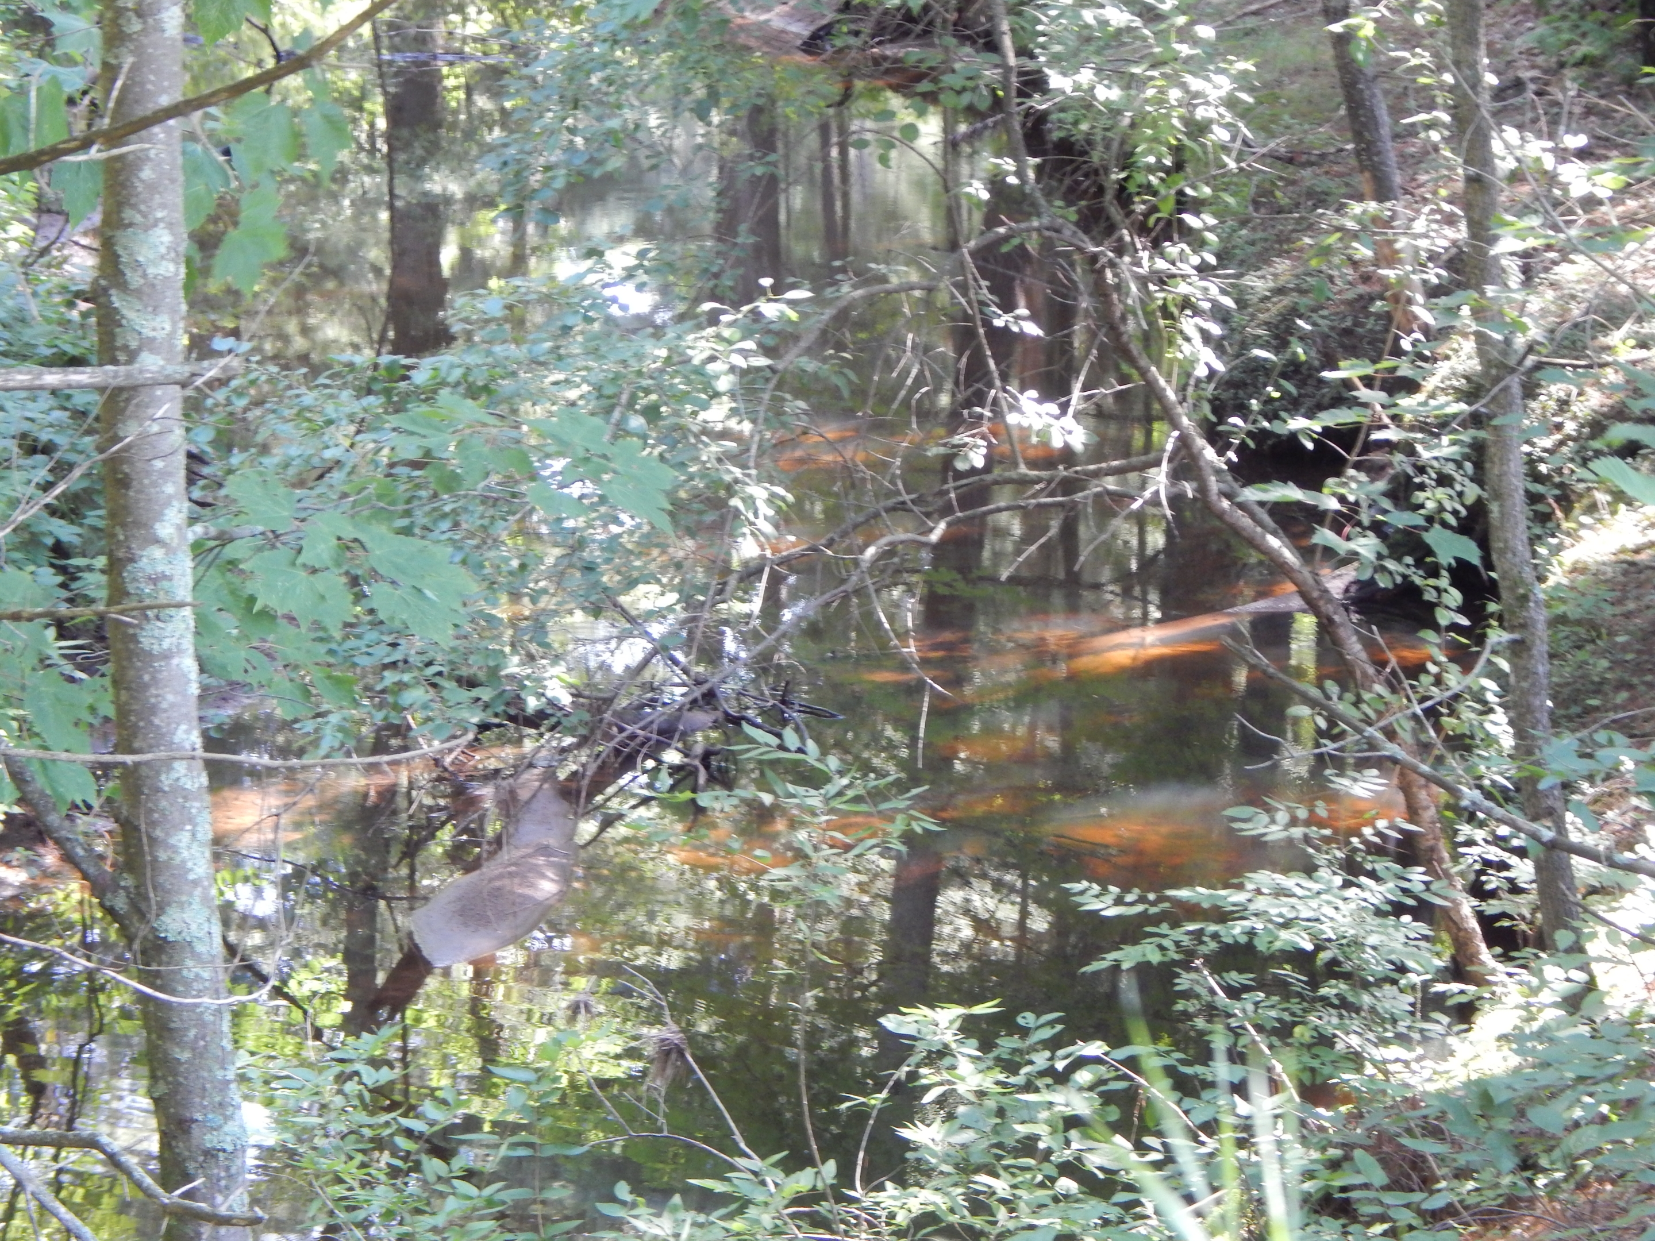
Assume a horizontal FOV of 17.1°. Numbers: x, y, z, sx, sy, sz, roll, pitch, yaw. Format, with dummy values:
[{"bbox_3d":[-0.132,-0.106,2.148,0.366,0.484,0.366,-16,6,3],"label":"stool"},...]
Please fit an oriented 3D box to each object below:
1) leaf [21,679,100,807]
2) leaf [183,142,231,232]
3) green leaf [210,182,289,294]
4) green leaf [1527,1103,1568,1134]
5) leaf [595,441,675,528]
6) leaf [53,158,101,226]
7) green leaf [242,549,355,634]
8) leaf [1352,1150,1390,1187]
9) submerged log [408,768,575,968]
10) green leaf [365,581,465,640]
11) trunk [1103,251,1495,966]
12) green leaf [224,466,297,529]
[{"bbox_3d":[-0.795,0.127,5.700,0.082,0.133,0.035,0,13,0],"label":"leaf"},{"bbox_3d":[-0.680,-0.462,5.850,0.070,0.096,0.035,0,13,0],"label":"leaf"},{"bbox_3d":[-0.599,-0.398,5.700,0.079,0.114,0.035,0,13,0],"label":"green leaf"},{"bbox_3d":[0.968,0.670,7.400,0.056,0.043,0.035,0,13,0],"label":"green leaf"},{"bbox_3d":[-0.205,-0.145,5.900,0.085,0.094,0.050,0,13,0],"label":"leaf"},{"bbox_3d":[-0.784,-0.451,5.800,0.065,0.072,0.035,0,13,0],"label":"leaf"},{"bbox_3d":[-0.558,-0.031,5.800,0.119,0.090,0.050,0,13,0],"label":"green leaf"},{"bbox_3d":[0.722,0.726,7.300,0.030,0.060,0.020,-38,0,7],"label":"leaf"},{"bbox_3d":[-0.654,0.482,10.700,0.240,0.270,0.750,6,14,26],"label":"submerged log"},{"bbox_3d":[-0.435,-0.010,5.800,0.105,0.063,0.050,0,13,0],"label":"green leaf"},{"bbox_3d":[0.818,0.007,9.600,0.160,1.450,0.180,-28,0,6],"label":"trunk"},{"bbox_3d":[-0.603,-0.131,5.850,0.077,0.066,0.050,0,13,0],"label":"green leaf"}]

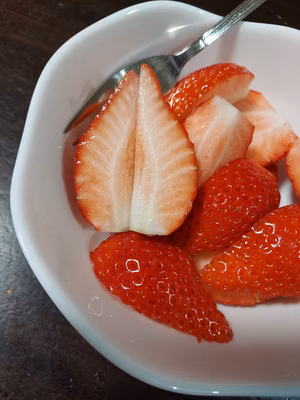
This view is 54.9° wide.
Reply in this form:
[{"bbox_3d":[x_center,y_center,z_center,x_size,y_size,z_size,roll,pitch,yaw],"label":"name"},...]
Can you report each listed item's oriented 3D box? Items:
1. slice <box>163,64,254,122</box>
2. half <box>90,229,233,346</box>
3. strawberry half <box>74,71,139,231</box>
[{"bbox_3d":[0.026,-0.047,0.130,0.045,0.022,0.024,-24,70,-3],"label":"slice"},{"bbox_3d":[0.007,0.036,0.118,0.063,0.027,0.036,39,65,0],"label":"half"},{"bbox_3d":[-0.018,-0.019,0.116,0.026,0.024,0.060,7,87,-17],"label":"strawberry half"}]

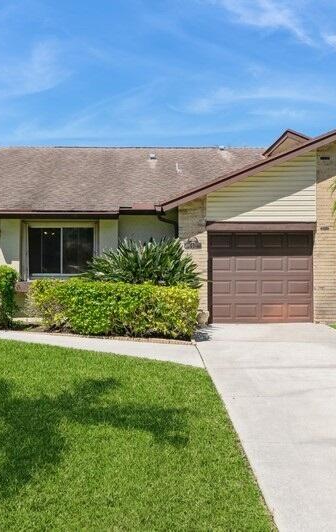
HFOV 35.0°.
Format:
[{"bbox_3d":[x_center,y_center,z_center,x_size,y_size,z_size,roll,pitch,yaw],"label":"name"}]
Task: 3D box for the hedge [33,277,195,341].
[{"bbox_3d":[-1.150,0.820,11.000,3.450,1.150,1.250,0,0,5],"label":"hedge"}]

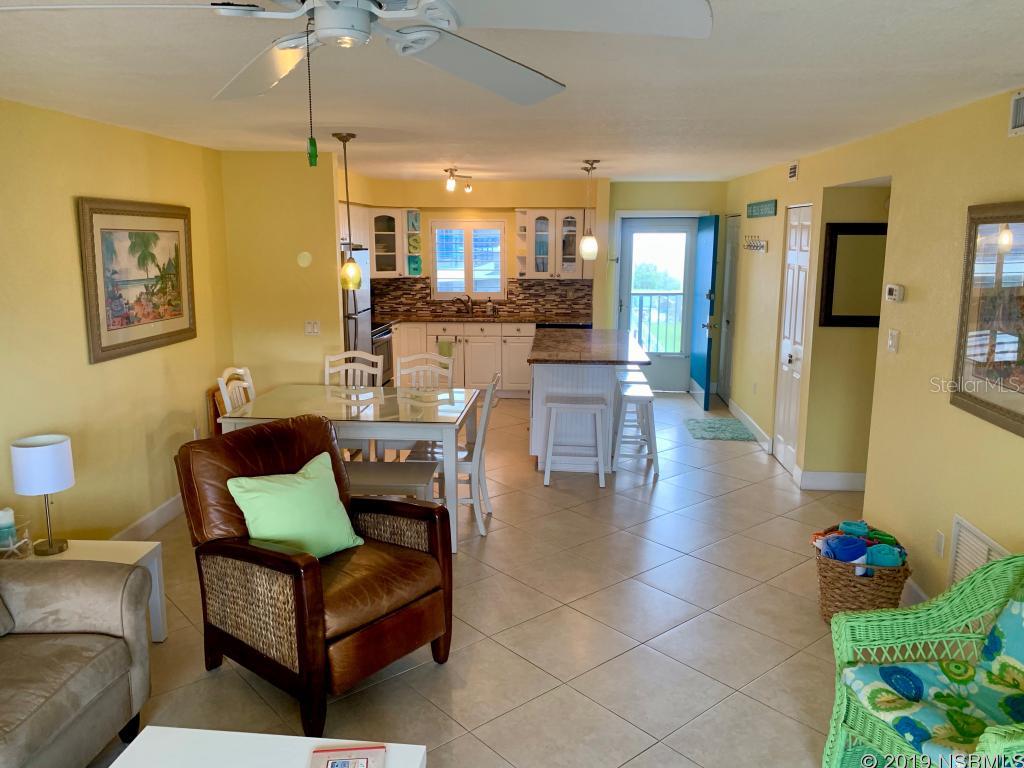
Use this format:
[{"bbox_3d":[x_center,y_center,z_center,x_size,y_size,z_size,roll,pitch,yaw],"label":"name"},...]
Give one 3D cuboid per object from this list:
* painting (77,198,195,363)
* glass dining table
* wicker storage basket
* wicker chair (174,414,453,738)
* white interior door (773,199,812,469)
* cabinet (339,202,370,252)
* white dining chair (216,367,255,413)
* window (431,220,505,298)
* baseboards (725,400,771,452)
[{"bbox_3d":[-2.203,-0.639,4.598,0.039,0.868,1.196,1,11,4],"label":"painting"},{"bbox_3d":[-0.934,0.484,4.823,1.355,0.753,1.060,1,10,4],"label":"glass dining table"},{"bbox_3d":[1.667,0.919,3.651,0.410,0.320,0.380,6,12,28],"label":"wicker storage basket"},{"bbox_3d":[-0.816,0.681,3.159,0.910,0.960,0.730,9,13,40],"label":"wicker chair"},{"bbox_3d":[2.225,-0.345,6.099,0.040,2.040,0.610,1,11,5],"label":"white interior door"},{"bbox_3d":[-1.774,-1.603,7.810,0.360,0.430,1.100,1,11,5],"label":"cabinet"},{"bbox_3d":[-1.485,0.390,4.871,0.530,0.920,0.450,1,10,4],"label":"white dining chair"},{"bbox_3d":[-0.520,-1.478,9.192,0.878,0.930,0.089,1,11,4],"label":"window"},{"bbox_3d":[2.290,0.379,7.496,0.015,0.100,1.820,1,11,5],"label":"baseboards"}]

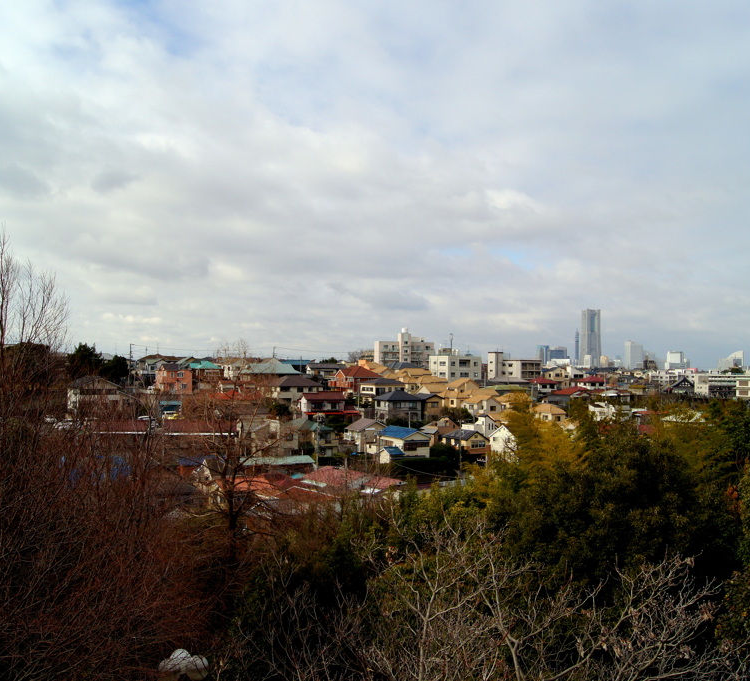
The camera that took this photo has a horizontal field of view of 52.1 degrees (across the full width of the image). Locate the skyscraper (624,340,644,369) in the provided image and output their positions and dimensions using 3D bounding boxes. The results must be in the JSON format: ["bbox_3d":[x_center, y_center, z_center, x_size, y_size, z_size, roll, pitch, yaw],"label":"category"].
[{"bbox_3d":[1074.557,88.017,3186.752,58.000,172.000,50.000,0,-2,-9],"label":"skyscraper"}]

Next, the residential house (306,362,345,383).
[{"bbox_3d":[-15.803,11.500,244.854,12.000,8.000,8.000,1,-2,-17],"label":"residential house"}]

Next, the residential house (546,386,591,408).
[{"bbox_3d":[58.643,18.237,234.849,11.500,8.000,10.000,1,-2,-24],"label":"residential house"}]

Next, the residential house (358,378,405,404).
[{"bbox_3d":[2.131,14.800,217.843,11.500,8.300,8.500,1,-2,-24],"label":"residential house"}]

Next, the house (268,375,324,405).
[{"bbox_3d":[-21.482,13.830,209.841,12.300,8.400,9.000,1,-2,-24],"label":"house"}]

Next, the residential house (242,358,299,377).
[{"bbox_3d":[-32.056,10.033,239.845,17.500,8.500,13.000,1,-2,-15],"label":"residential house"}]

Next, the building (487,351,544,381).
[{"bbox_3d":[48.350,9.880,266.000,12.700,11.300,13.300,2,-2,-30],"label":"building"}]

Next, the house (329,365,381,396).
[{"bbox_3d":[-5.448,11.907,225.834,10.500,8.800,10.500,2,-3,-38],"label":"house"}]

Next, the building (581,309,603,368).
[{"bbox_3d":[877.000,22.666,3094.410,64.000,296.000,64.000,0,-2,-9],"label":"building"}]

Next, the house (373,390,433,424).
[{"bbox_3d":[6.776,17.899,207.836,11.200,8.700,9.200,1,-2,-24],"label":"house"}]

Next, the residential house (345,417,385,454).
[{"bbox_3d":[-2.600,23.609,189.838,7.800,8.600,9.200,1,-2,-24],"label":"residential house"}]

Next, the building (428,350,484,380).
[{"bbox_3d":[25.176,8.617,239.787,13.000,11.300,11.000,1,-2,-30],"label":"building"}]

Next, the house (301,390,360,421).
[{"bbox_3d":[-11.265,16.748,189.854,14.000,8.000,8.500,1,-2,-18],"label":"house"}]

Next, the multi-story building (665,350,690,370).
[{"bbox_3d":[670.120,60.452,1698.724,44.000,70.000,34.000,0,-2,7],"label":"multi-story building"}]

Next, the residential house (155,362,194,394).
[{"bbox_3d":[-49.765,9.840,189.858,7.300,7.800,6.800,2,-3,-38],"label":"residential house"}]

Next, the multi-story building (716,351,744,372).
[{"bbox_3d":[1447.381,110.145,3117.539,100.000,135.000,40.000,-1,-2,25],"label":"multi-story building"}]

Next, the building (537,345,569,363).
[{"bbox_3d":[744.332,95.796,3197.167,110.000,150.000,70.000,0,-2,-9],"label":"building"}]

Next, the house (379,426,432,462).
[{"bbox_3d":[7.075,23.945,177.854,7.600,8.000,10.500,1,-2,-32],"label":"house"}]

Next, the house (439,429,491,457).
[{"bbox_3d":[21.228,24.808,179.865,7.500,7.400,9.000,1,-3,-34],"label":"house"}]

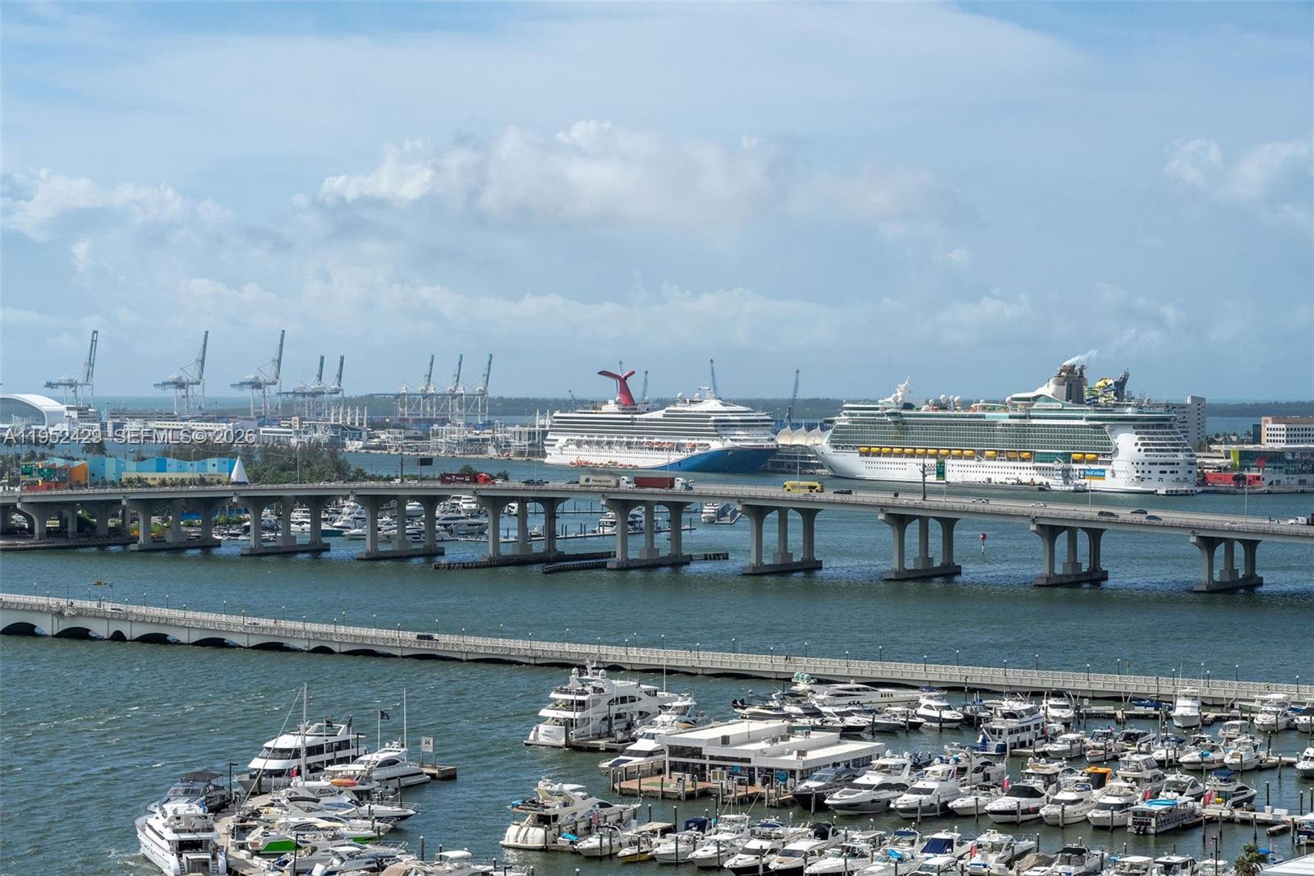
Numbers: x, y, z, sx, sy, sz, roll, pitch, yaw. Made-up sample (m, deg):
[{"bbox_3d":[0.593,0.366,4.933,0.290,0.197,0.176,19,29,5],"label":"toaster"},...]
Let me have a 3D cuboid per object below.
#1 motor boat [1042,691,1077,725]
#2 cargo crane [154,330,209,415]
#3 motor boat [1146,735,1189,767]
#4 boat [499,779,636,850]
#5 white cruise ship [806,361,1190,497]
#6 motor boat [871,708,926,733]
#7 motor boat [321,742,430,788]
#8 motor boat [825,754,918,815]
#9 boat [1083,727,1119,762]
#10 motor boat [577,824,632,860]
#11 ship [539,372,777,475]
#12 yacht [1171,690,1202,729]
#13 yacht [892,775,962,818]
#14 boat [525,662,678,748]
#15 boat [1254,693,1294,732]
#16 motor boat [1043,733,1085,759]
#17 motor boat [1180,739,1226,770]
[{"bbox_3d":[61.378,41.214,476.288,4.100,4.500,12.000,0,1,-2],"label":"motor boat"},{"bbox_3d":[-591.257,-73.047,3854.236,80.000,117.000,26.000,-1,1,-40],"label":"cargo crane"},{"bbox_3d":[75.340,46.010,457.940,3.060,3.560,9.680,1,1,29],"label":"motor boat"},{"bbox_3d":[-8.842,43.324,364.897,6.000,7.700,24.000,1,1,34],"label":"boat"},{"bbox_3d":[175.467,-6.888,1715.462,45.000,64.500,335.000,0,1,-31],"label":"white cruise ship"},{"bbox_3d":[38.680,45.220,502.140,10.390,3.460,3.160,1,1,32],"label":"motor boat"},{"bbox_3d":[-37.257,43.161,407.642,4.800,5.600,18.000,1,1,33],"label":"motor boat"},{"bbox_3d":[26.331,43.225,388.354,4.800,6.400,17.200,1,1,33],"label":"motor boat"},{"bbox_3d":[63.150,43.835,441.170,2.800,3.600,8.500,1,1,35],"label":"boat"},{"bbox_3d":[-6.496,45.858,354.112,3.100,3.000,9.400,1,1,34],"label":"motor boat"},{"bbox_3d":[6.029,-11.571,1995.761,37.000,63.000,276.070,0,1,-29],"label":"ship"},{"bbox_3d":[83.738,42.468,491.046,4.600,5.700,13.500,0,1,14],"label":"yacht"},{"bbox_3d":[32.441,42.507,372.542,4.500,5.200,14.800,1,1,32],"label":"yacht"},{"bbox_3d":[-7.250,40.980,488.930,7.540,12.730,36.670,1,1,33],"label":"boat"},{"bbox_3d":[92.324,41.388,464.938,3.900,4.700,11.800,1,1,30],"label":"boat"},{"bbox_3d":[58.492,44.191,449.551,3.300,3.500,10.000,1,1,34],"label":"motor boat"},{"bbox_3d":[73.485,42.709,418.367,3.400,3.500,11.000,1,1,35],"label":"motor boat"}]

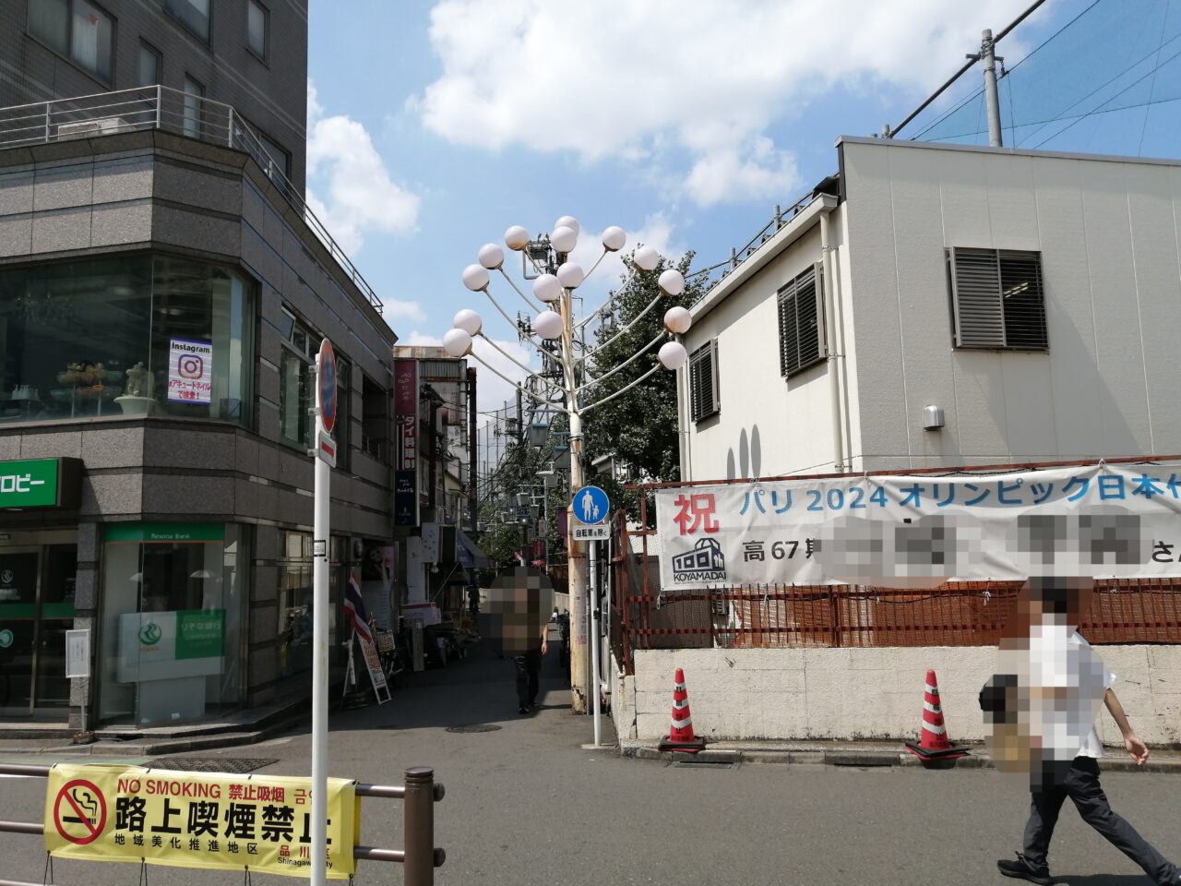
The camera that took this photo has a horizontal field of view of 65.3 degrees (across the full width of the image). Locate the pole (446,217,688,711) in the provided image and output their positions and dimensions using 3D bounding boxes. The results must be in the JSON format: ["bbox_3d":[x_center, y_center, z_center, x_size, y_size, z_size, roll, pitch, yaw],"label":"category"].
[{"bbox_3d":[-0.253,0.186,10.961,3.000,6.020,2.200,-1,-7,0],"label":"pole"}]

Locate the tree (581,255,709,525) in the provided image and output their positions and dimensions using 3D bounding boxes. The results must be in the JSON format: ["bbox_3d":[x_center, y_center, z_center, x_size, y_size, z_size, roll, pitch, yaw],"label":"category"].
[{"bbox_3d":[1.192,0.120,18.119,2.900,7.840,2.900,-1,-7,0],"label":"tree"}]

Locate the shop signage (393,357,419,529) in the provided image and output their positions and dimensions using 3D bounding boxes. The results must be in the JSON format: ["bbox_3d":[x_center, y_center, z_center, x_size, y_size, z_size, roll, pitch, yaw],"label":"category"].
[{"bbox_3d":[-3.971,-0.020,19.915,0.510,3.630,0.280,-1,-7,-1],"label":"shop signage"}]

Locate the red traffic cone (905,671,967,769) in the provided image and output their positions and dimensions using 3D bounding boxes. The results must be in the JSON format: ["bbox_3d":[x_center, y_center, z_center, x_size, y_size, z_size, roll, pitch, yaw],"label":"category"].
[{"bbox_3d":[2.895,2.272,7.771,0.410,0.700,0.410,1,-7,-16],"label":"red traffic cone"}]

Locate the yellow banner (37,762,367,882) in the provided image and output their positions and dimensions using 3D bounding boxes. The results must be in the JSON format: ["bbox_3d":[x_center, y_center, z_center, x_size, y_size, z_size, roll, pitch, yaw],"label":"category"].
[{"bbox_3d":[-1.689,1.589,3.909,1.540,0.390,0.070,-3,-7,16],"label":"yellow banner"}]

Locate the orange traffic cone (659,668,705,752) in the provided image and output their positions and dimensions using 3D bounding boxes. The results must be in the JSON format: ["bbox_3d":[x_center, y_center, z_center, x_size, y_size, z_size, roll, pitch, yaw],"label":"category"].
[{"bbox_3d":[0.805,2.374,8.178,0.390,0.690,0.390,-3,-7,11],"label":"orange traffic cone"}]

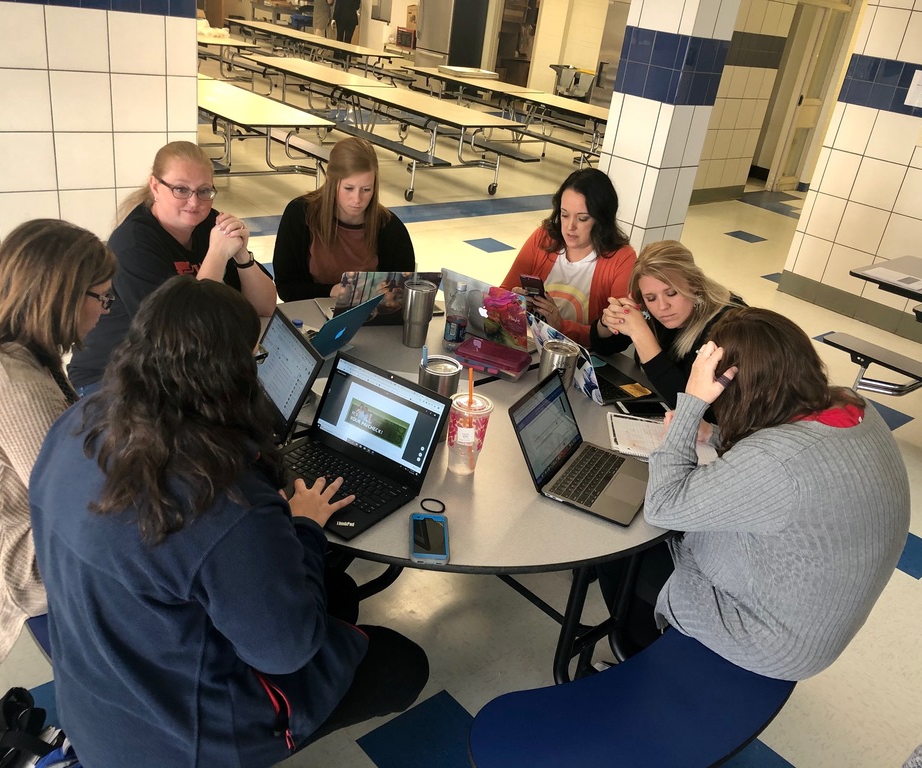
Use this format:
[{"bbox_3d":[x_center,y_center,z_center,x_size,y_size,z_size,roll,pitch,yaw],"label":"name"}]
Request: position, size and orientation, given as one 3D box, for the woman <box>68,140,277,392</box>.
[{"bbox_3d":[-0.939,-0.146,2.709,0.740,1.240,0.550,20,28,23],"label":"woman"}]

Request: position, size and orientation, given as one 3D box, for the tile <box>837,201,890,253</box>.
[{"bbox_3d":[2.827,-1.098,5.823,0.012,0.302,0.304,-15,34,-40],"label":"tile"}]

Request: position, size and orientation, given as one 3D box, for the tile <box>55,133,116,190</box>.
[{"bbox_3d":[-2.069,-1.228,4.564,0.305,0.305,0.012,-14,34,-39],"label":"tile"}]

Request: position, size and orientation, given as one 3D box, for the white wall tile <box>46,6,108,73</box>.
[{"bbox_3d":[-1.986,-1.782,4.298,0.305,0.305,0.012,-14,34,-39],"label":"white wall tile"}]

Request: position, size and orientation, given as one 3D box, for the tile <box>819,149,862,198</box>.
[{"bbox_3d":[2.660,-1.465,5.792,0.015,0.301,0.221,-15,34,-40],"label":"tile"}]

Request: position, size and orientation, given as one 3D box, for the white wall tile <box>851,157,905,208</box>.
[{"bbox_3d":[2.868,-1.373,5.691,0.012,0.302,0.304,-15,34,-40],"label":"white wall tile"}]

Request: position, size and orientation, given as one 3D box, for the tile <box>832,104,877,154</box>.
[{"bbox_3d":[2.700,-1.737,5.661,0.015,0.301,0.221,-15,34,-40],"label":"tile"}]

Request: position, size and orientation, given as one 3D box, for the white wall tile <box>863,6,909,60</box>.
[{"bbox_3d":[2.817,-2.310,5.465,0.012,0.296,0.223,-15,34,-40],"label":"white wall tile"}]

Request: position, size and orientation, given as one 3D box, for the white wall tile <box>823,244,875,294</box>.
[{"bbox_3d":[2.785,-0.824,5.955,0.012,0.302,0.304,-15,34,-40],"label":"white wall tile"}]

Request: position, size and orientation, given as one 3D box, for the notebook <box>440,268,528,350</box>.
[{"bbox_3d":[0.135,-0.264,2.740,0.313,0.223,0.297,22,28,26],"label":"notebook"}]

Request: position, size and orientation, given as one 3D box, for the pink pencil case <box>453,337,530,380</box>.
[{"bbox_3d":[0.100,-0.075,2.461,0.203,0.056,0.130,17,27,18],"label":"pink pencil case"}]

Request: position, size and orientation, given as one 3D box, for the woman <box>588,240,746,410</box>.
[{"bbox_3d":[0.620,0.114,2.636,0.700,1.190,0.500,-12,32,-37],"label":"woman"}]

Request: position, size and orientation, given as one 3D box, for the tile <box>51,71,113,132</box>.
[{"bbox_3d":[-1.996,-1.482,4.361,0.301,0.301,0.015,-14,34,-39],"label":"tile"}]

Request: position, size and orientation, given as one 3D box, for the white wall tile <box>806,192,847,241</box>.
[{"bbox_3d":[2.662,-1.211,6.019,0.012,0.305,0.226,-15,34,-40],"label":"white wall tile"}]

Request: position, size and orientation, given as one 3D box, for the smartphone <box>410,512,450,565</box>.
[{"bbox_3d":[-0.065,0.319,1.704,0.078,0.014,0.152,6,26,-6],"label":"smartphone"}]

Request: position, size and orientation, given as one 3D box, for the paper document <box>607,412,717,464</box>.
[{"bbox_3d":[0.545,0.153,2.246,0.280,0.010,0.216,10,25,3],"label":"paper document"}]

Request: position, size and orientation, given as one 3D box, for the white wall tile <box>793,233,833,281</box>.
[{"bbox_3d":[2.579,-0.921,6.055,0.015,0.301,0.221,-15,34,-40],"label":"white wall tile"}]

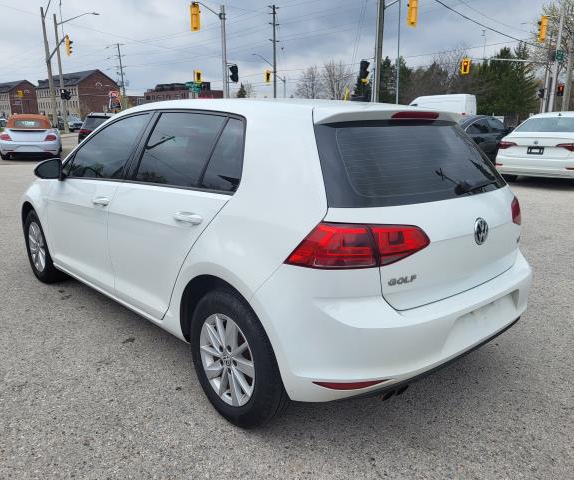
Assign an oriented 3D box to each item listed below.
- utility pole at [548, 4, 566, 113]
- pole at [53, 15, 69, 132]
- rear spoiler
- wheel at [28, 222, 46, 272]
[{"bbox_3d":[15.135,-9.301,27.130,0.240,7.340,0.240,7,16,29],"label":"utility pole"},{"bbox_3d":[-18.280,-13.403,38.912,0.290,9.180,0.290,-6,15,-25],"label":"pole"},{"bbox_3d":[0.549,-0.577,2.241,1.140,0.100,0.230,-12,19,-42],"label":"rear spoiler"},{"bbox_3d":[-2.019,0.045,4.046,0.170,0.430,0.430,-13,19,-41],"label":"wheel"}]

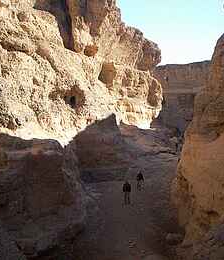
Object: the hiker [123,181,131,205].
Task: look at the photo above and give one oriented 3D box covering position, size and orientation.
[{"bbox_3d":[1.100,4.460,26.500,0.550,1.730,0.360,0,3,0],"label":"hiker"}]

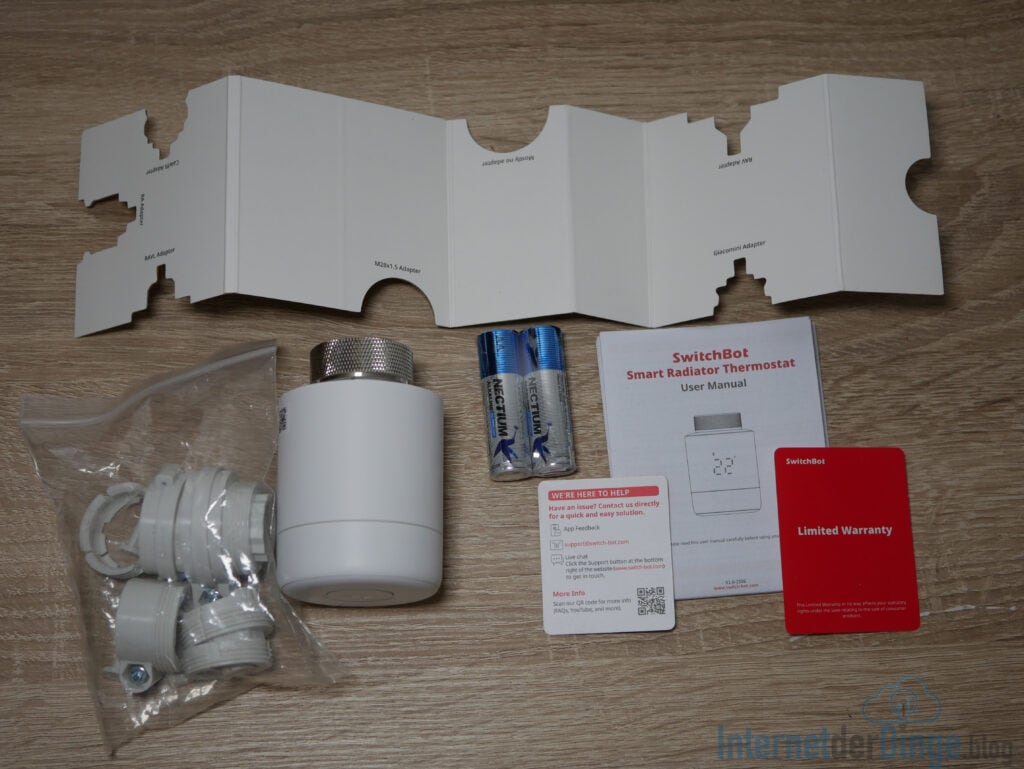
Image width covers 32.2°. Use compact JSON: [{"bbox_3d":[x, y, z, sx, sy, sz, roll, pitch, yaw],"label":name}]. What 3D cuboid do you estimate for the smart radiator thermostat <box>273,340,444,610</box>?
[{"bbox_3d":[-0.049,0.028,0.576,0.053,0.053,0.081,-1,76,-1],"label":"smart radiator thermostat"}]

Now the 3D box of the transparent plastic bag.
[{"bbox_3d":[-0.107,0.051,0.578,0.087,0.036,0.122,-13,76,-4],"label":"transparent plastic bag"}]

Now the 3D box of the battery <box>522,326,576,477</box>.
[{"bbox_3d":[0.012,0.005,0.602,0.014,0.014,0.050,-5,76,-2],"label":"battery"}]

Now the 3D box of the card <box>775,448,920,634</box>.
[{"bbox_3d":[0.112,0.052,0.596,0.045,0.001,0.063,-2,76,-1],"label":"card"}]

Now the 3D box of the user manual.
[{"bbox_3d":[0.070,0.025,0.603,0.075,0.003,0.094,-4,76,-2],"label":"user manual"}]

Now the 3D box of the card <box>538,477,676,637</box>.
[{"bbox_3d":[0.032,0.057,0.594,0.044,0.001,0.052,-2,76,-1],"label":"card"}]

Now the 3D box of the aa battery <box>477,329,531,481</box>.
[{"bbox_3d":[-0.002,0.007,0.601,0.014,0.014,0.050,-5,76,-2],"label":"aa battery"}]

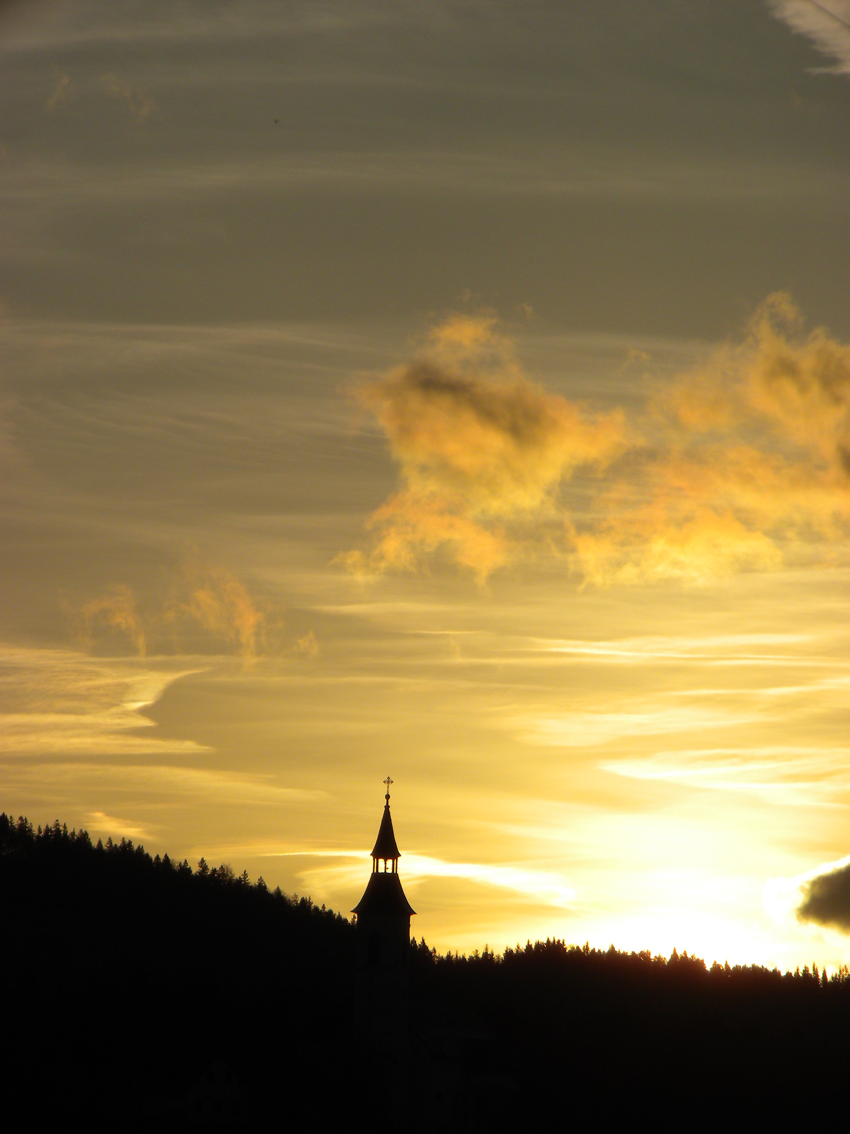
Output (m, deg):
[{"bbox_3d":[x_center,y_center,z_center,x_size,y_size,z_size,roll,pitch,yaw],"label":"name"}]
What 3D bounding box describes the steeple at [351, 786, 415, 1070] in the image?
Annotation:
[{"bbox_3d":[-4.176,36.225,865.269,6.200,29.600,6.200,0,-6,18],"label":"steeple"}]

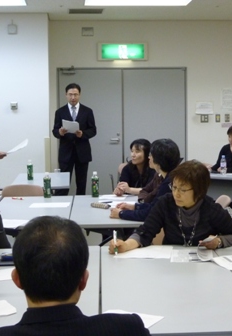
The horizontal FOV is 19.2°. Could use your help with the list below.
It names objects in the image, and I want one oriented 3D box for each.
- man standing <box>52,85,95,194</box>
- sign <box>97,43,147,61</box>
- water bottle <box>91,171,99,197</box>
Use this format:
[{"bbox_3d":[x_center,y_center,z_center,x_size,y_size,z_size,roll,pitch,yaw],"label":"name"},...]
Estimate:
[{"bbox_3d":[-0.514,-0.145,8.500,0.540,1.770,0.360,-1,5,-2],"label":"man standing"},{"bbox_3d":[0.097,-1.708,10.050,0.715,0.265,0.090,-1,5,-3],"label":"sign"},{"bbox_3d":[-0.176,0.143,5.883,0.062,0.213,0.062,0,5,0],"label":"water bottle"}]

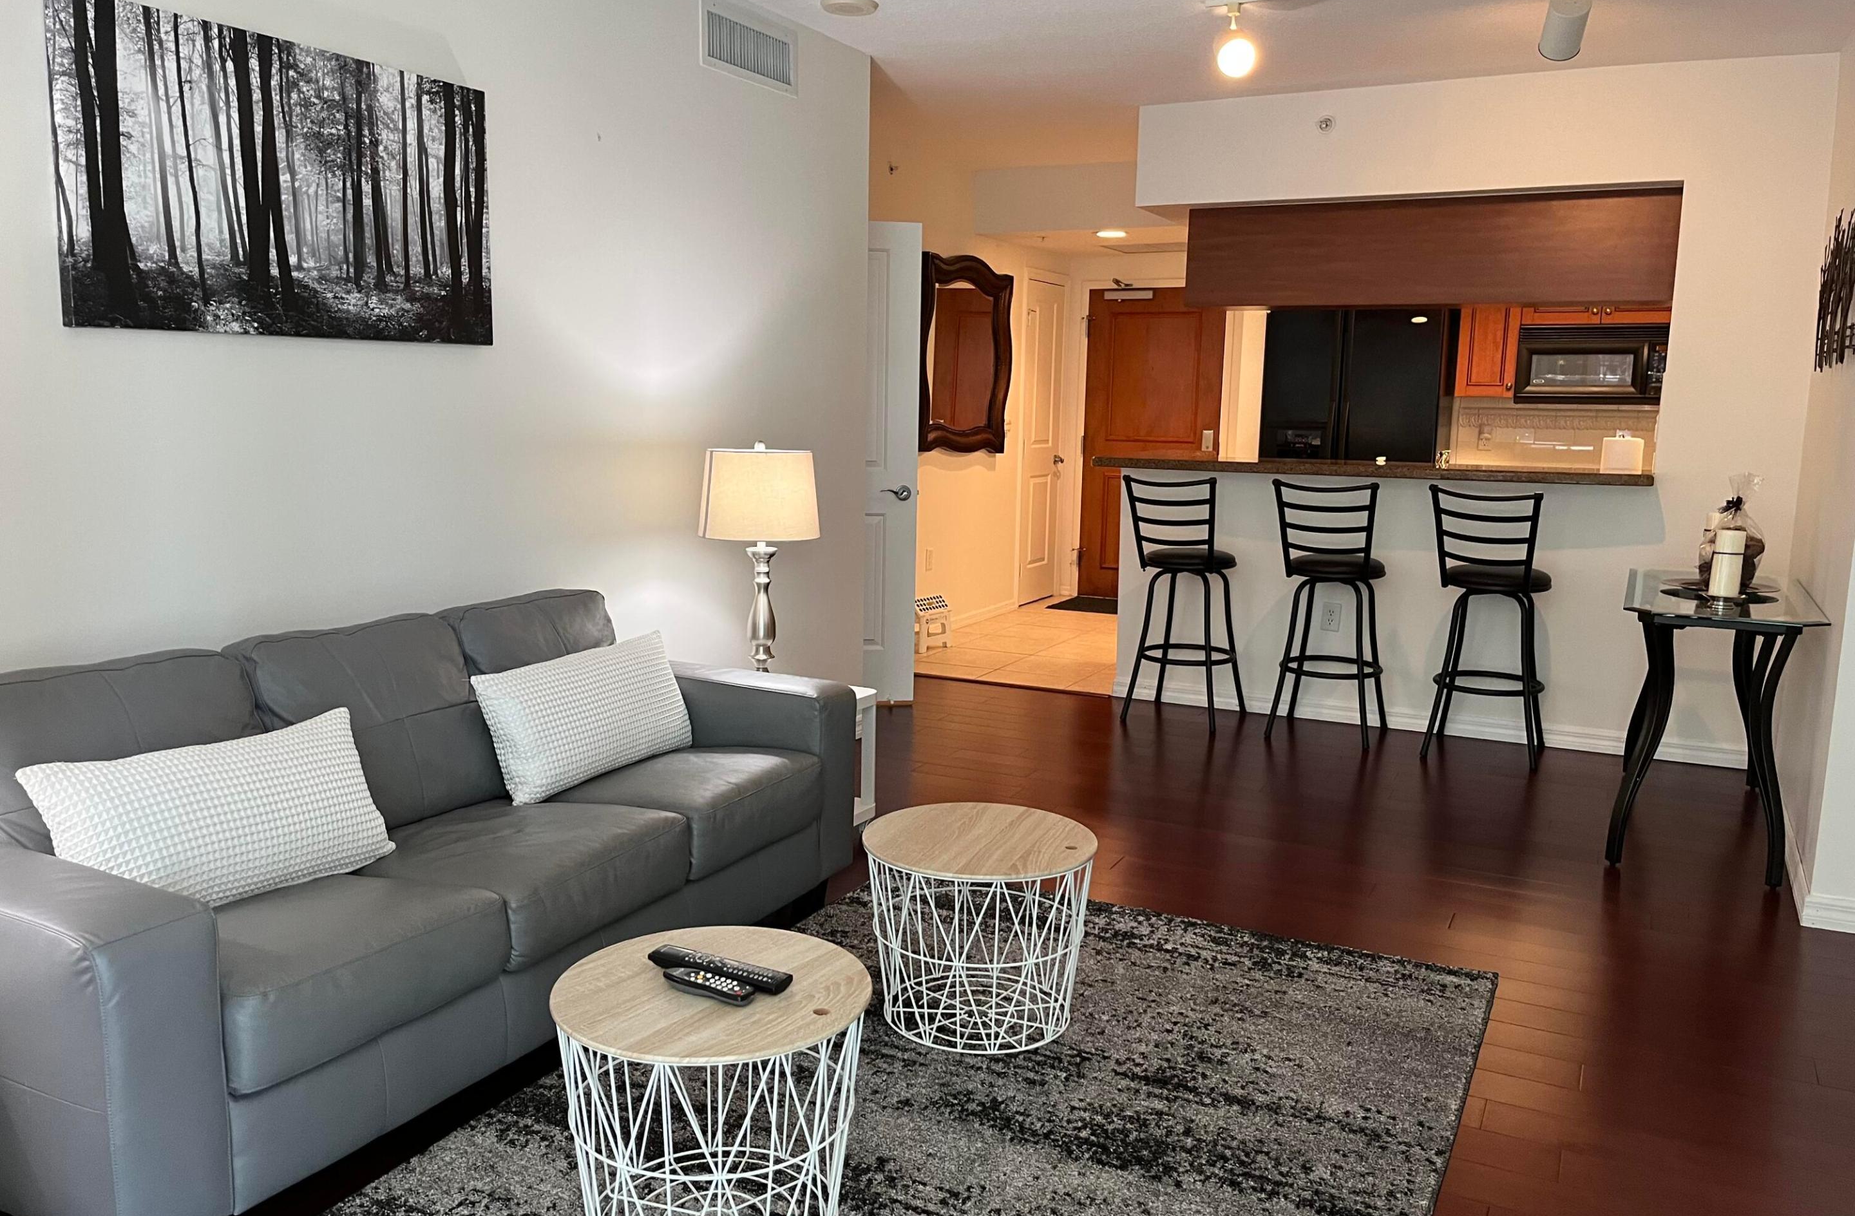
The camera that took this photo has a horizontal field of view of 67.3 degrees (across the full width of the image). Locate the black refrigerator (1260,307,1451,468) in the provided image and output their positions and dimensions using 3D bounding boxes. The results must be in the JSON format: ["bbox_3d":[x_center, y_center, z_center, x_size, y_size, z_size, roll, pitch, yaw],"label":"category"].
[{"bbox_3d":[2.388,-0.707,7.750,0.910,1.780,0.740,6,10,28],"label":"black refrigerator"}]

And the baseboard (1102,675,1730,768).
[{"bbox_3d":[1.968,0.459,5.721,2.530,0.088,0.018,6,10,28],"label":"baseboard"}]

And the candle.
[{"bbox_3d":[2.431,-0.134,4.235,0.093,0.200,0.093,6,10,28],"label":"candle"}]

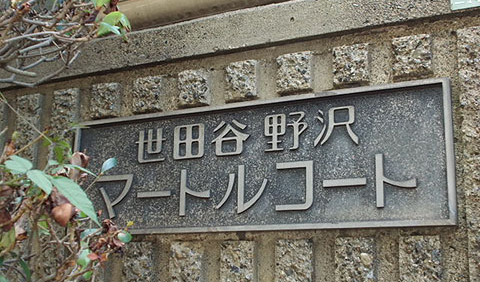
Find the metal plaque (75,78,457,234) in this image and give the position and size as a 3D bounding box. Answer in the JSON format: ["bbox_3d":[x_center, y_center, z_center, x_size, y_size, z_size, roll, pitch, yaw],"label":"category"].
[{"bbox_3d":[0.002,0.051,1.294,0.780,0.236,0.030,-5,-10,28],"label":"metal plaque"}]

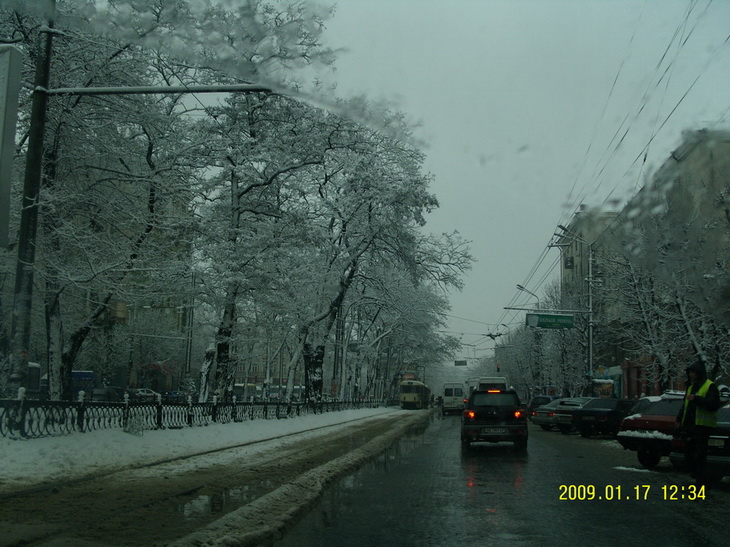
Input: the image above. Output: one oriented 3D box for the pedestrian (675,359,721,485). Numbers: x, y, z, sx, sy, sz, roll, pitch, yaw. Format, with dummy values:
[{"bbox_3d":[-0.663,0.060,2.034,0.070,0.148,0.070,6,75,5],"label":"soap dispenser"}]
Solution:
[{"bbox_3d":[4.868,2.158,11.692,0.400,1.810,0.550,8,-12,-41],"label":"pedestrian"}]

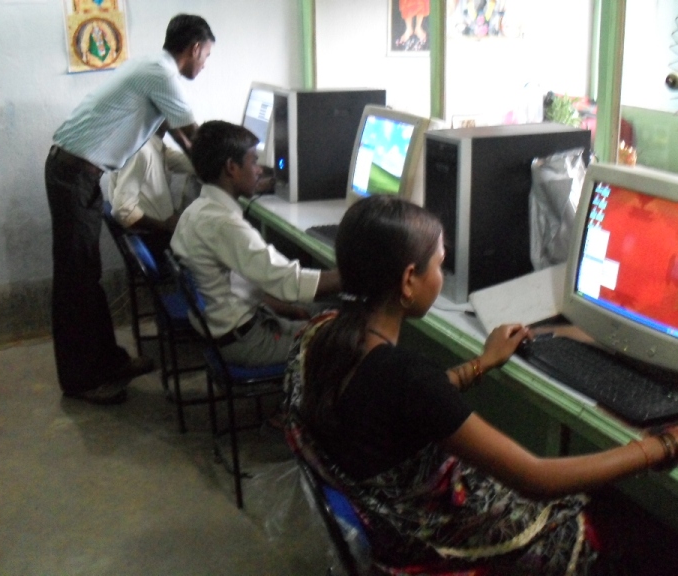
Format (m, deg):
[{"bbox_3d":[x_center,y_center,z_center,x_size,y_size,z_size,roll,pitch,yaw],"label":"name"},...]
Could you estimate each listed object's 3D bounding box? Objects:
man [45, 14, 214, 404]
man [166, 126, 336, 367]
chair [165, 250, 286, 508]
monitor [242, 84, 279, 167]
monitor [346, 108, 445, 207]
[{"bbox_3d":[-0.781,-0.312,3.406,0.780,1.480,0.500,-8,19,-19],"label":"man"},{"bbox_3d":[-0.195,0.055,2.679,0.680,1.200,0.480,-8,19,-19],"label":"man"},{"bbox_3d":[-0.314,0.233,2.705,0.500,0.850,0.400,-9,19,-22],"label":"chair"},{"bbox_3d":[-0.181,-0.736,3.963,0.410,0.410,0.400,1,16,-24],"label":"monitor"},{"bbox_3d":[0.318,-0.387,2.861,0.410,0.410,0.400,0,16,-26],"label":"monitor"}]

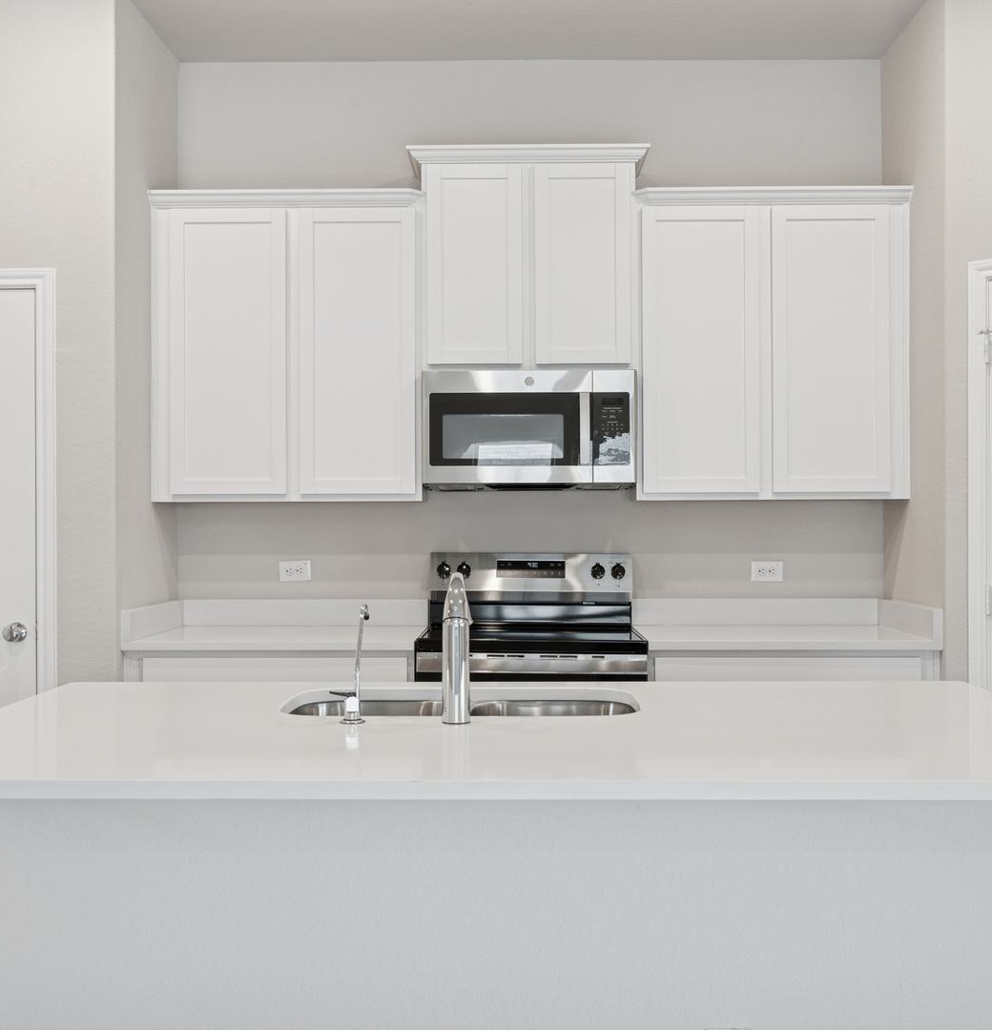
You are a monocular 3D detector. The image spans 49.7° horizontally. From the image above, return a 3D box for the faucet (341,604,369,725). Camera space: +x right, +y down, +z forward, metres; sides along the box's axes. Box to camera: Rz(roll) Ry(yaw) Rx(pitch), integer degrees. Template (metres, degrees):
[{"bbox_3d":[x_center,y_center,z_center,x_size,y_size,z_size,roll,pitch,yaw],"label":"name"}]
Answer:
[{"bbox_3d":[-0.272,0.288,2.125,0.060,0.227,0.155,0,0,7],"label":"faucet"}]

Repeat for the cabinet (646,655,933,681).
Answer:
[{"bbox_3d":[0.970,0.883,3.760,0.920,0.880,0.600,0,0,1],"label":"cabinet"}]

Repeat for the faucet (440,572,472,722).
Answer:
[{"bbox_3d":[-0.073,0.259,2.145,0.058,0.285,0.230,0,0,1],"label":"faucet"}]

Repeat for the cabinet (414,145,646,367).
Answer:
[{"bbox_3d":[0.117,-0.896,3.890,0.820,0.765,0.360,0,0,1],"label":"cabinet"}]

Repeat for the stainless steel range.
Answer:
[{"bbox_3d":[0.123,0.733,3.735,0.760,1.185,0.670,0,0,1],"label":"stainless steel range"}]

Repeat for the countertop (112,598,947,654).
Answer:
[{"bbox_3d":[0.126,0.380,3.765,2.680,0.130,0.610,0,0,1],"label":"countertop"}]

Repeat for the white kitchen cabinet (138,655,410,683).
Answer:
[{"bbox_3d":[-0.728,0.883,3.800,0.920,0.880,0.600,0,0,1],"label":"white kitchen cabinet"}]

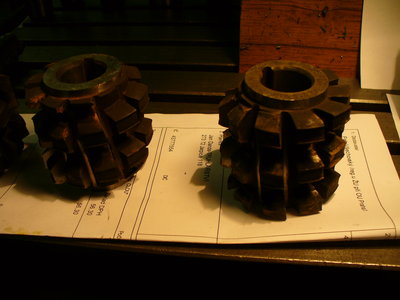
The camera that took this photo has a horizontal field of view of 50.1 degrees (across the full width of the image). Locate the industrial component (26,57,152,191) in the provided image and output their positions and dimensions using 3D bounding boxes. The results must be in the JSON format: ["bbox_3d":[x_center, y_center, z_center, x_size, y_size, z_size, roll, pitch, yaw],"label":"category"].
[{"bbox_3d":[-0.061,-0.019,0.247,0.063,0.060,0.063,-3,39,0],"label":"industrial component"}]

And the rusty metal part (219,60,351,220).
[{"bbox_3d":[0.043,-0.009,0.224,0.064,0.064,0.064,-3,39,0],"label":"rusty metal part"}]

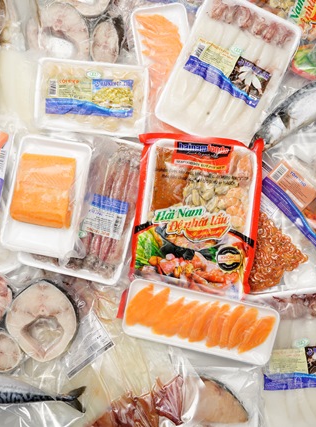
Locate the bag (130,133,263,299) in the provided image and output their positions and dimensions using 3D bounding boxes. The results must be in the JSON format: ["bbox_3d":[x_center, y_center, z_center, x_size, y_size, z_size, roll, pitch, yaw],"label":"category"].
[{"bbox_3d":[0.060,0.002,0.896,0.195,0.040,0.248,5,83,2],"label":"bag"}]

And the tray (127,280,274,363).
[{"bbox_3d":[0.064,0.170,0.875,0.239,0.022,0.084,11,83,3],"label":"tray"}]

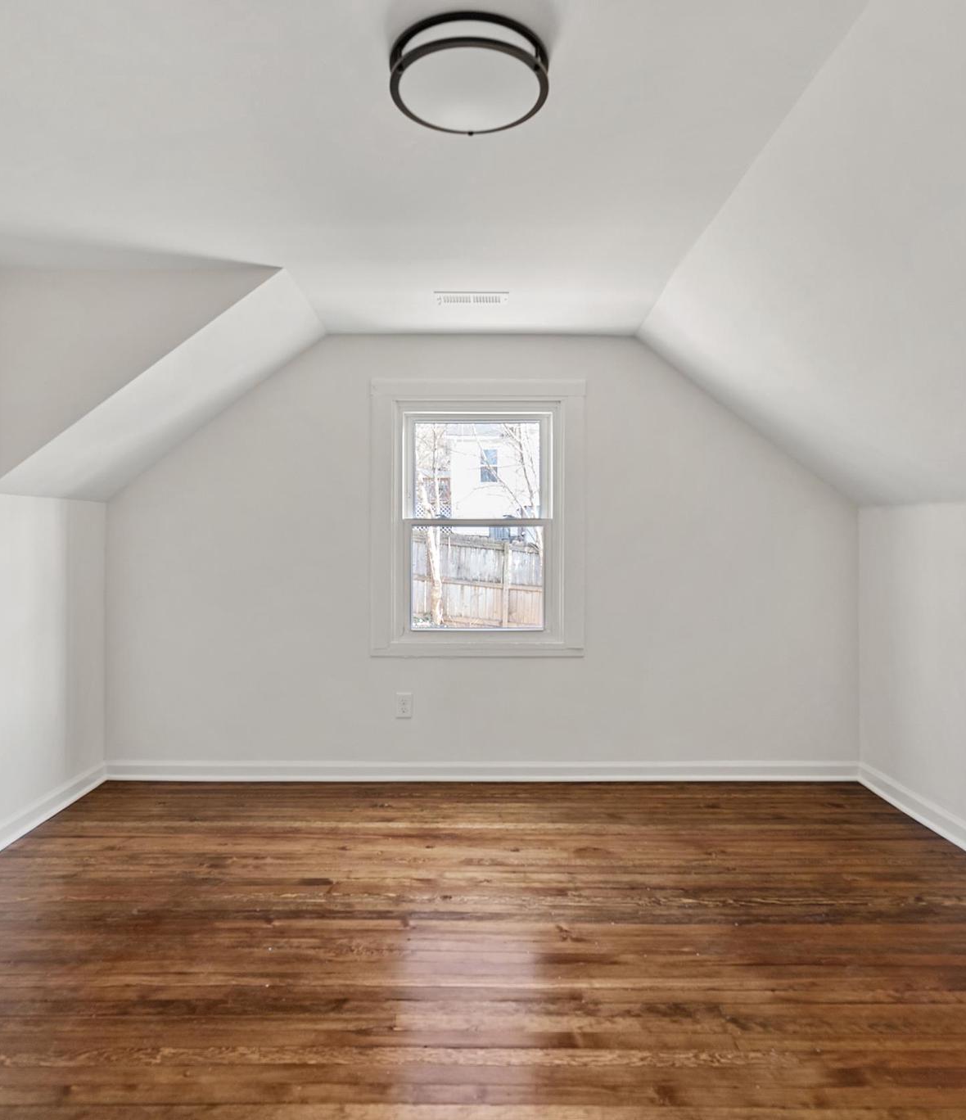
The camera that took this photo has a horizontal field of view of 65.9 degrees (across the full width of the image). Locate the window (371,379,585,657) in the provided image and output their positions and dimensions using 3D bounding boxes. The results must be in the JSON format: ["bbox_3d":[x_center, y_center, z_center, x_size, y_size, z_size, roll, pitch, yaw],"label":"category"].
[{"bbox_3d":[-0.022,-0.198,3.530,1.000,1.300,0.100,0,1,0],"label":"window"}]

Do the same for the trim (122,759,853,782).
[{"bbox_3d":[0.000,0.995,3.510,3.550,0.108,0.020,0,1,0],"label":"trim"}]

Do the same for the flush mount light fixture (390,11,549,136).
[{"bbox_3d":[-0.028,-1.010,1.580,0.330,0.070,0.330,0,1,0],"label":"flush mount light fixture"}]

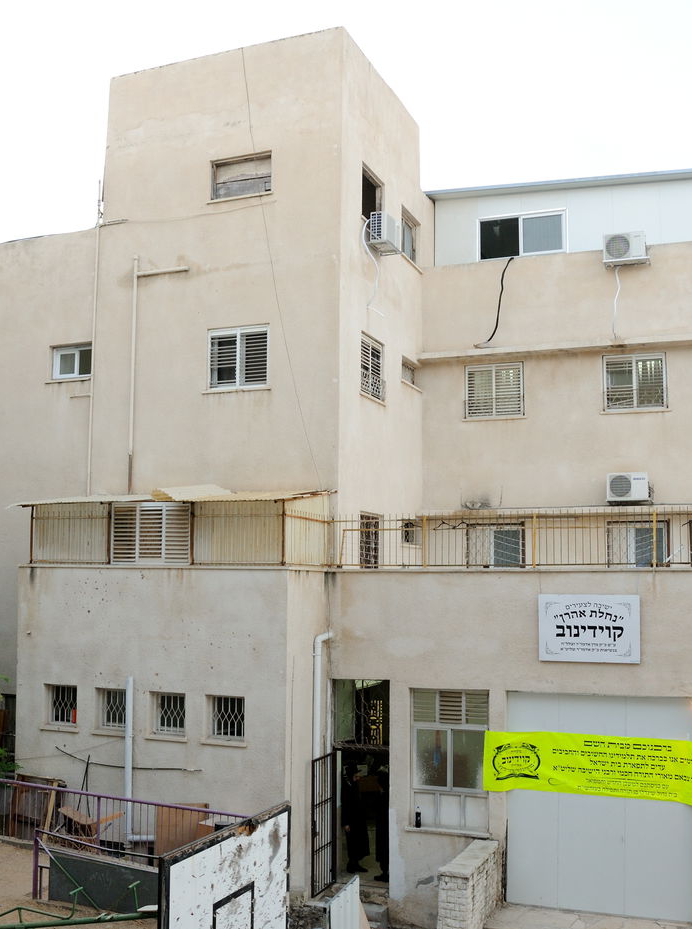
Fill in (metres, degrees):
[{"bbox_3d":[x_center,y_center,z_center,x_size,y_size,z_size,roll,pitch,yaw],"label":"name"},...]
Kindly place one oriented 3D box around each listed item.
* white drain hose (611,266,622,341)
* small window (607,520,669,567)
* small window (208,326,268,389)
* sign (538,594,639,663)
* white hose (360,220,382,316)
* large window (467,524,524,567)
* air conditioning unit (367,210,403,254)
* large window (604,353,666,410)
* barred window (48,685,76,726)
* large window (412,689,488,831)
[{"bbox_3d":[5.544,-3.279,19.881,0.194,1.583,0.050,-2,-7,17],"label":"white drain hose"},{"bbox_3d":[5.547,1.596,18.386,1.153,1.094,0.120,-2,-6,22],"label":"small window"},{"bbox_3d":[-1.907,-1.894,17.515,1.214,1.126,0.120,-2,-7,22],"label":"small window"},{"bbox_3d":[3.524,2.388,14.120,1.463,0.992,0.050,-2,-6,22],"label":"sign"},{"bbox_3d":[0.529,-3.646,17.721,0.120,1.609,0.977,-2,-6,22],"label":"white hose"},{"bbox_3d":[2.930,1.643,19.051,1.137,1.007,0.120,-2,-6,22],"label":"large window"},{"bbox_3d":[0.709,-4.222,17.740,0.290,0.545,0.797,-2,-6,22],"label":"air conditioning unit"},{"bbox_3d":[5.575,-1.588,18.690,1.183,1.084,0.120,-2,-6,22],"label":"large window"},{"bbox_3d":[-4.466,3.796,15.275,0.599,0.656,0.150,-2,-6,22],"label":"barred window"},{"bbox_3d":[1.647,4.630,15.271,1.208,2.107,0.150,-2,-7,17],"label":"large window"}]

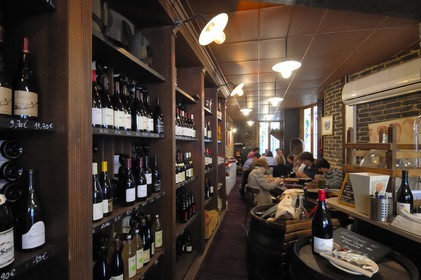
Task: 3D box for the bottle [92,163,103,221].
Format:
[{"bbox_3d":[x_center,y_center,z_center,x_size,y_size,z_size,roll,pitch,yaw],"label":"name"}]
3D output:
[{"bbox_3d":[-0.618,0.274,1.127,0.080,0.300,0.080,-1,-1,40],"label":"bottle"}]

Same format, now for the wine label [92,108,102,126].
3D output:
[{"bbox_3d":[-0.575,-0.117,1.071,0.020,0.085,0.078,0,-1,38],"label":"wine label"}]

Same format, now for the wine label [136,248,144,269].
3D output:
[{"bbox_3d":[-0.481,0.809,1.444,0.015,0.127,0.060,0,-1,38],"label":"wine label"}]

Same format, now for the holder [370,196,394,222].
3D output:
[{"bbox_3d":[1.060,0.416,1.300,0.112,0.135,0.112,0,-1,39],"label":"holder"}]

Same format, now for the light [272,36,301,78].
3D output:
[{"bbox_3d":[0.874,-0.949,2.420,0.310,0.480,0.310,0,-1,0],"label":"light"}]

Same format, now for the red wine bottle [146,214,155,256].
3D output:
[{"bbox_3d":[-0.472,0.735,1.640,0.077,0.300,0.077,0,-1,30],"label":"red wine bottle"}]

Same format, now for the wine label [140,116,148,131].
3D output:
[{"bbox_3d":[-0.491,-0.126,1.587,0.024,0.103,0.073,0,0,27],"label":"wine label"}]

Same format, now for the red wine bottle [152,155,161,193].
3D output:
[{"bbox_3d":[-0.456,0.282,1.775,0.080,0.295,0.080,0,-1,-38],"label":"red wine bottle"}]

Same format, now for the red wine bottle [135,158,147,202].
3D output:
[{"bbox_3d":[-0.497,0.279,1.535,0.081,0.295,0.081,0,-1,-38],"label":"red wine bottle"}]

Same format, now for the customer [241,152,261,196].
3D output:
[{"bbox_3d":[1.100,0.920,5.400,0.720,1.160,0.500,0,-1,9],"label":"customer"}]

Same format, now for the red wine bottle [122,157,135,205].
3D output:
[{"bbox_3d":[-0.539,0.277,1.400,0.081,0.300,0.081,-1,-1,40],"label":"red wine bottle"}]

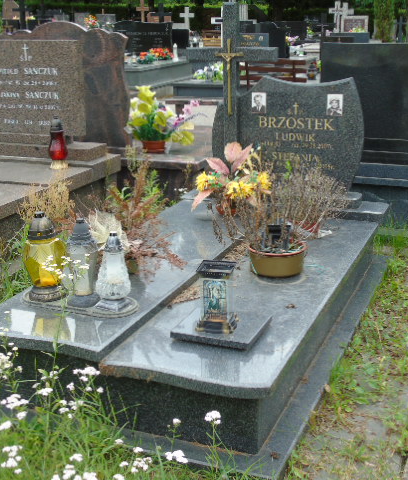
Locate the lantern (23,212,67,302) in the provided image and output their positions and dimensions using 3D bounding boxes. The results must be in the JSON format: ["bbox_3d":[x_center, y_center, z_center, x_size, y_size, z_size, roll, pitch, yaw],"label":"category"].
[{"bbox_3d":[-0.596,0.055,2.729,0.165,0.320,0.165,0,17,0],"label":"lantern"}]

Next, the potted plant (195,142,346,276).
[{"bbox_3d":[0.307,-0.171,3.380,0.651,0.499,0.500,6,19,22],"label":"potted plant"}]

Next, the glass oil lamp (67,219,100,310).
[{"bbox_3d":[-0.443,0.072,2.662,0.120,0.325,0.120,0,17,0],"label":"glass oil lamp"}]

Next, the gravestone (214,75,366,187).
[{"bbox_3d":[0.450,-0.583,4.069,0.835,0.620,0.079,6,18,21],"label":"gravestone"}]

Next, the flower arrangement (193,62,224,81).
[{"bbox_3d":[0.048,-2.310,10.200,0.400,0.270,0.320,6,18,21],"label":"flower arrangement"}]

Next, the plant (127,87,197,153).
[{"bbox_3d":[-0.337,-0.938,5.726,0.549,0.494,0.420,6,19,22],"label":"plant"}]

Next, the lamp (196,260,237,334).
[{"bbox_3d":[0.045,0.187,2.505,0.122,0.215,0.122,4,17,13],"label":"lamp"}]

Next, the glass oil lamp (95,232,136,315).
[{"bbox_3d":[-0.344,0.114,2.798,0.142,0.297,0.142,6,19,22],"label":"glass oil lamp"}]

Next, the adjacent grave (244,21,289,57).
[{"bbox_3d":[1.119,-3.615,13.407,0.857,0.631,0.450,6,19,22],"label":"adjacent grave"}]

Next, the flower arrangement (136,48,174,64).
[{"bbox_3d":[-0.841,-3.190,12.769,0.658,0.210,0.350,6,19,22],"label":"flower arrangement"}]

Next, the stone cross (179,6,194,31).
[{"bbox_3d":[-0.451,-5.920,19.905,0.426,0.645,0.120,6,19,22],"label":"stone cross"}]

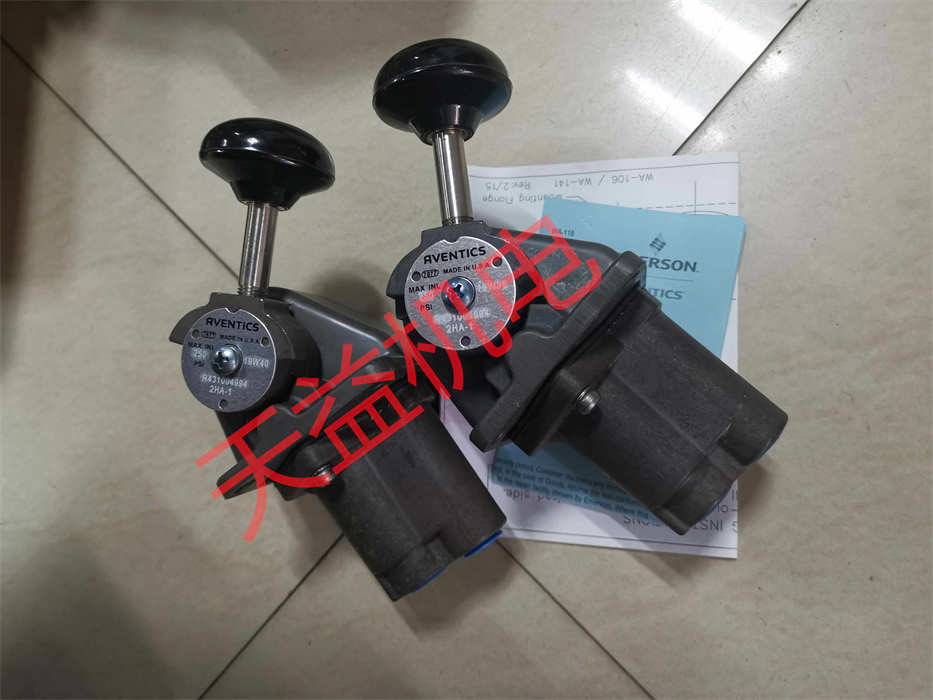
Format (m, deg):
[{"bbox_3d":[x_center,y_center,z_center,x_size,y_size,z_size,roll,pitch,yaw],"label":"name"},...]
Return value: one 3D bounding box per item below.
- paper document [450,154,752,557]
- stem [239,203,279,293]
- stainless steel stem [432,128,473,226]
[{"bbox_3d":[0.064,-0.003,0.387,0.162,0.006,0.214,1,82,17],"label":"paper document"},{"bbox_3d":[-0.070,-0.034,0.234,0.010,0.010,0.030,7,90,0],"label":"stem"},{"bbox_3d":[-0.004,-0.054,0.218,0.010,0.010,0.030,-7,90,0],"label":"stainless steel stem"}]

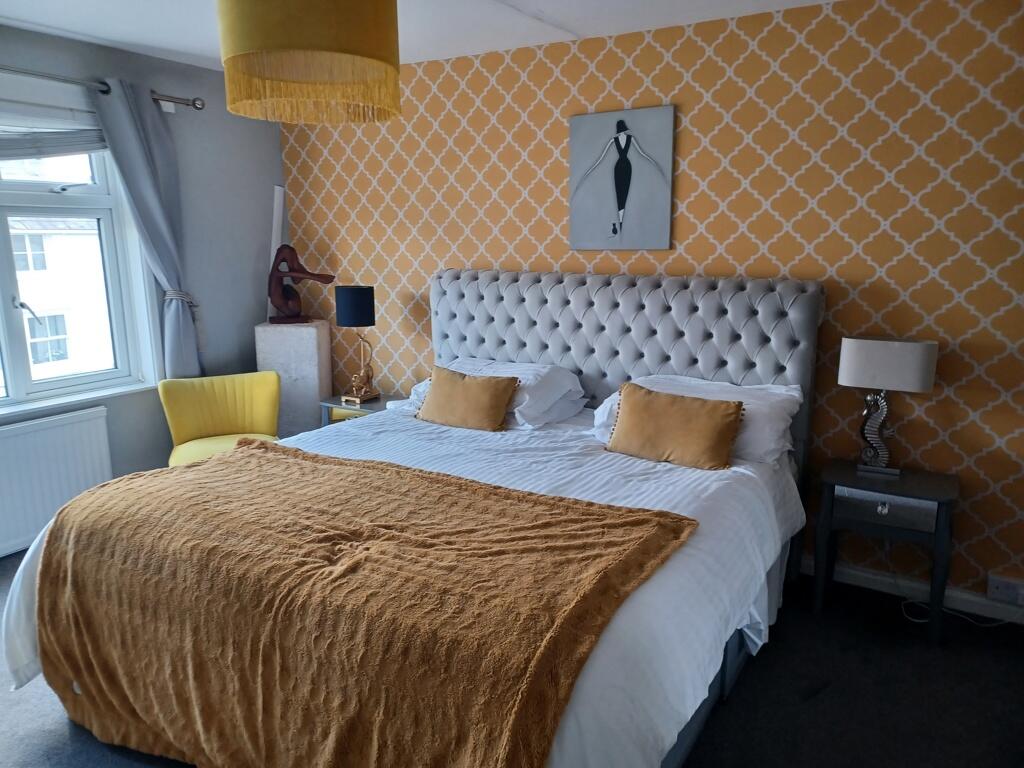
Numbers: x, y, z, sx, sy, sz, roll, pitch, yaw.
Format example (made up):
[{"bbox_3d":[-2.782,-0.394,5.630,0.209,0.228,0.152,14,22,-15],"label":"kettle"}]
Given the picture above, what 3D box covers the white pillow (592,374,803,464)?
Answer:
[{"bbox_3d":[0.683,0.125,2.844,0.770,0.180,0.440,7,44,32],"label":"white pillow"}]

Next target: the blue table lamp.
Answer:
[{"bbox_3d":[-0.855,-0.221,4.111,0.210,0.640,0.210,-1,12,0],"label":"blue table lamp"}]

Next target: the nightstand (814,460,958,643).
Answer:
[{"bbox_3d":[1.424,0.626,2.835,0.450,0.555,0.320,6,14,30],"label":"nightstand"}]

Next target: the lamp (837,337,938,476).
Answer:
[{"bbox_3d":[1.397,0.091,2.780,0.315,0.515,0.170,6,14,29],"label":"lamp"}]

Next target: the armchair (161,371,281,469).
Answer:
[{"bbox_3d":[-1.416,0.390,3.638,0.550,0.775,0.600,-5,13,-17],"label":"armchair"}]

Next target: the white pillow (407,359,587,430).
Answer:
[{"bbox_3d":[-0.100,0.033,3.337,0.780,0.180,0.440,7,44,32],"label":"white pillow"}]

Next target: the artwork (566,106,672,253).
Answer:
[{"bbox_3d":[0.484,-0.903,3.305,0.500,0.600,0.030,7,14,32],"label":"artwork"}]

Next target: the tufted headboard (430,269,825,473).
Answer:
[{"bbox_3d":[0.414,0.100,3.443,1.855,1.220,0.210,7,14,32],"label":"tufted headboard"}]

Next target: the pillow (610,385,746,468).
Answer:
[{"bbox_3d":[0.587,0.146,2.692,0.480,0.130,0.300,7,57,32],"label":"pillow"}]

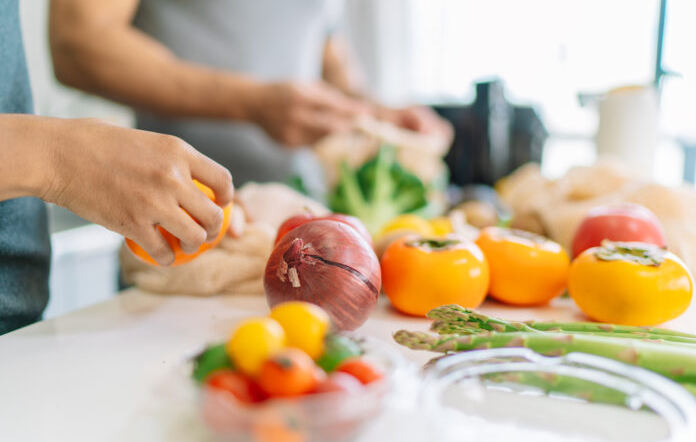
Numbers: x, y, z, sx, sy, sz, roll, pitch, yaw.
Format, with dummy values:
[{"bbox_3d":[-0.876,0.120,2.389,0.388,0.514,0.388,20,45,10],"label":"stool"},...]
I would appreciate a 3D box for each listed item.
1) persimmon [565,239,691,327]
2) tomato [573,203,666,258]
[{"bbox_3d":[0.196,0.044,0.472,0.081,0.056,0.081,6,9,0],"label":"persimmon"},{"bbox_3d":[0.227,0.021,0.570,0.077,0.069,0.077,0,9,0],"label":"tomato"}]

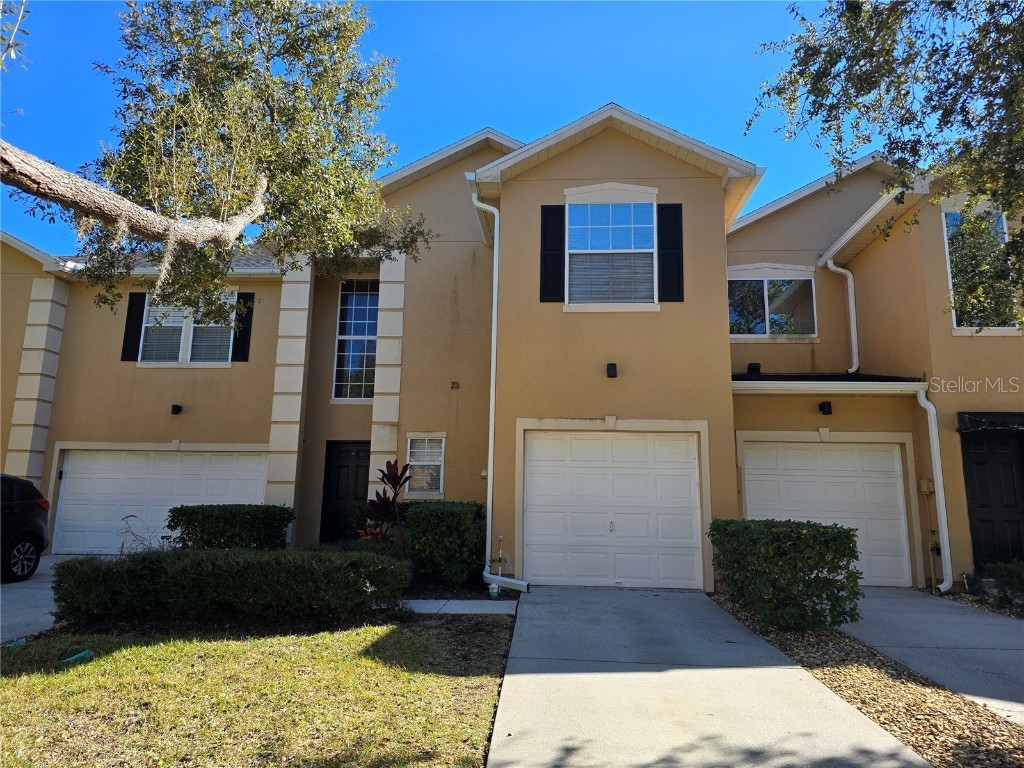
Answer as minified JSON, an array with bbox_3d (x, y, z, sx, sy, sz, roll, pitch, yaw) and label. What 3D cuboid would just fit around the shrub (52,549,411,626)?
[{"bbox_3d":[-2.996,2.246,7.646,3.600,0.700,0.850,2,-10,-4],"label":"shrub"}]

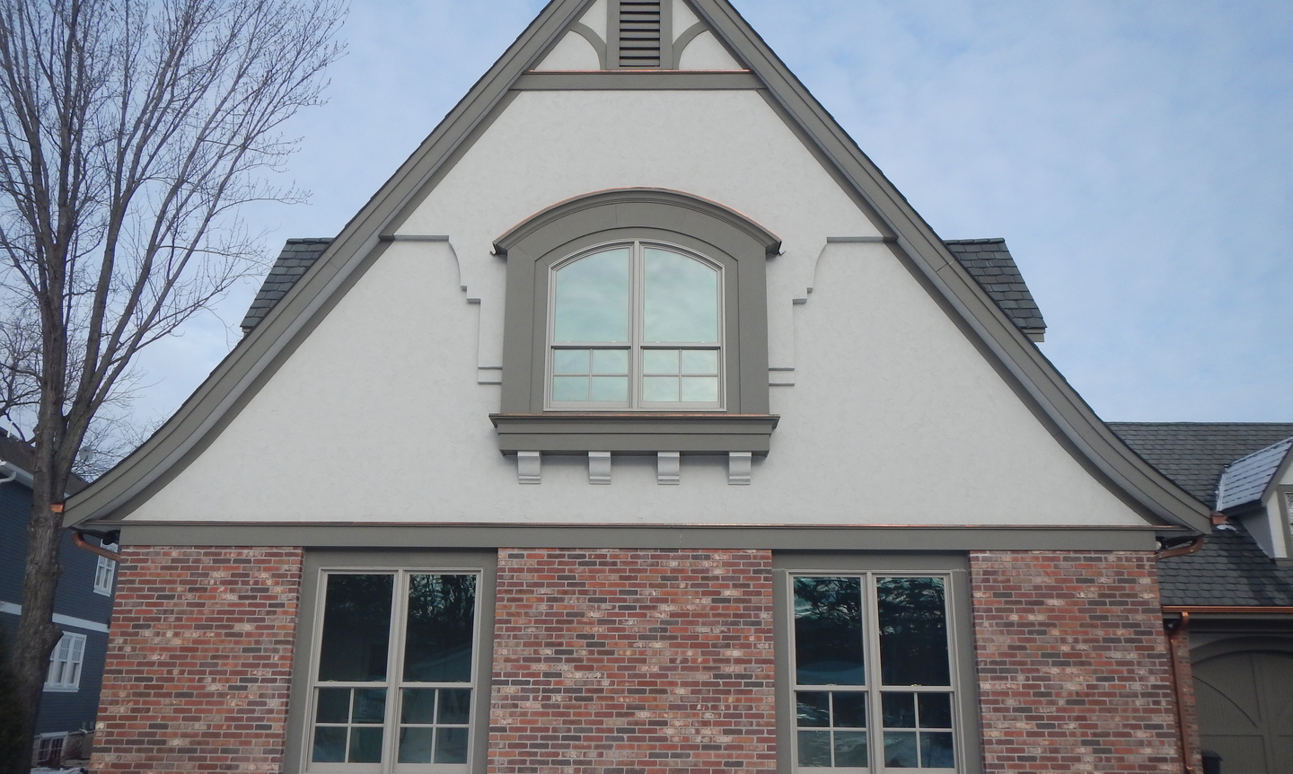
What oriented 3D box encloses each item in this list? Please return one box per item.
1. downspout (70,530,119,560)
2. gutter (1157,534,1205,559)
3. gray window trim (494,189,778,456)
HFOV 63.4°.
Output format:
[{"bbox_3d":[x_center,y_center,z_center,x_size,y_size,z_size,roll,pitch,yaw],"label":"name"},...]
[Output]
[{"bbox_3d":[-5.466,1.586,10.420,0.550,0.300,0.100,0,-15,1],"label":"downspout"},{"bbox_3d":[5.172,1.570,10.192,0.530,0.260,0.100,0,-15,1],"label":"gutter"},{"bbox_3d":[-0.099,-0.605,10.461,2.870,2.800,0.400,0,-15,1],"label":"gray window trim"}]

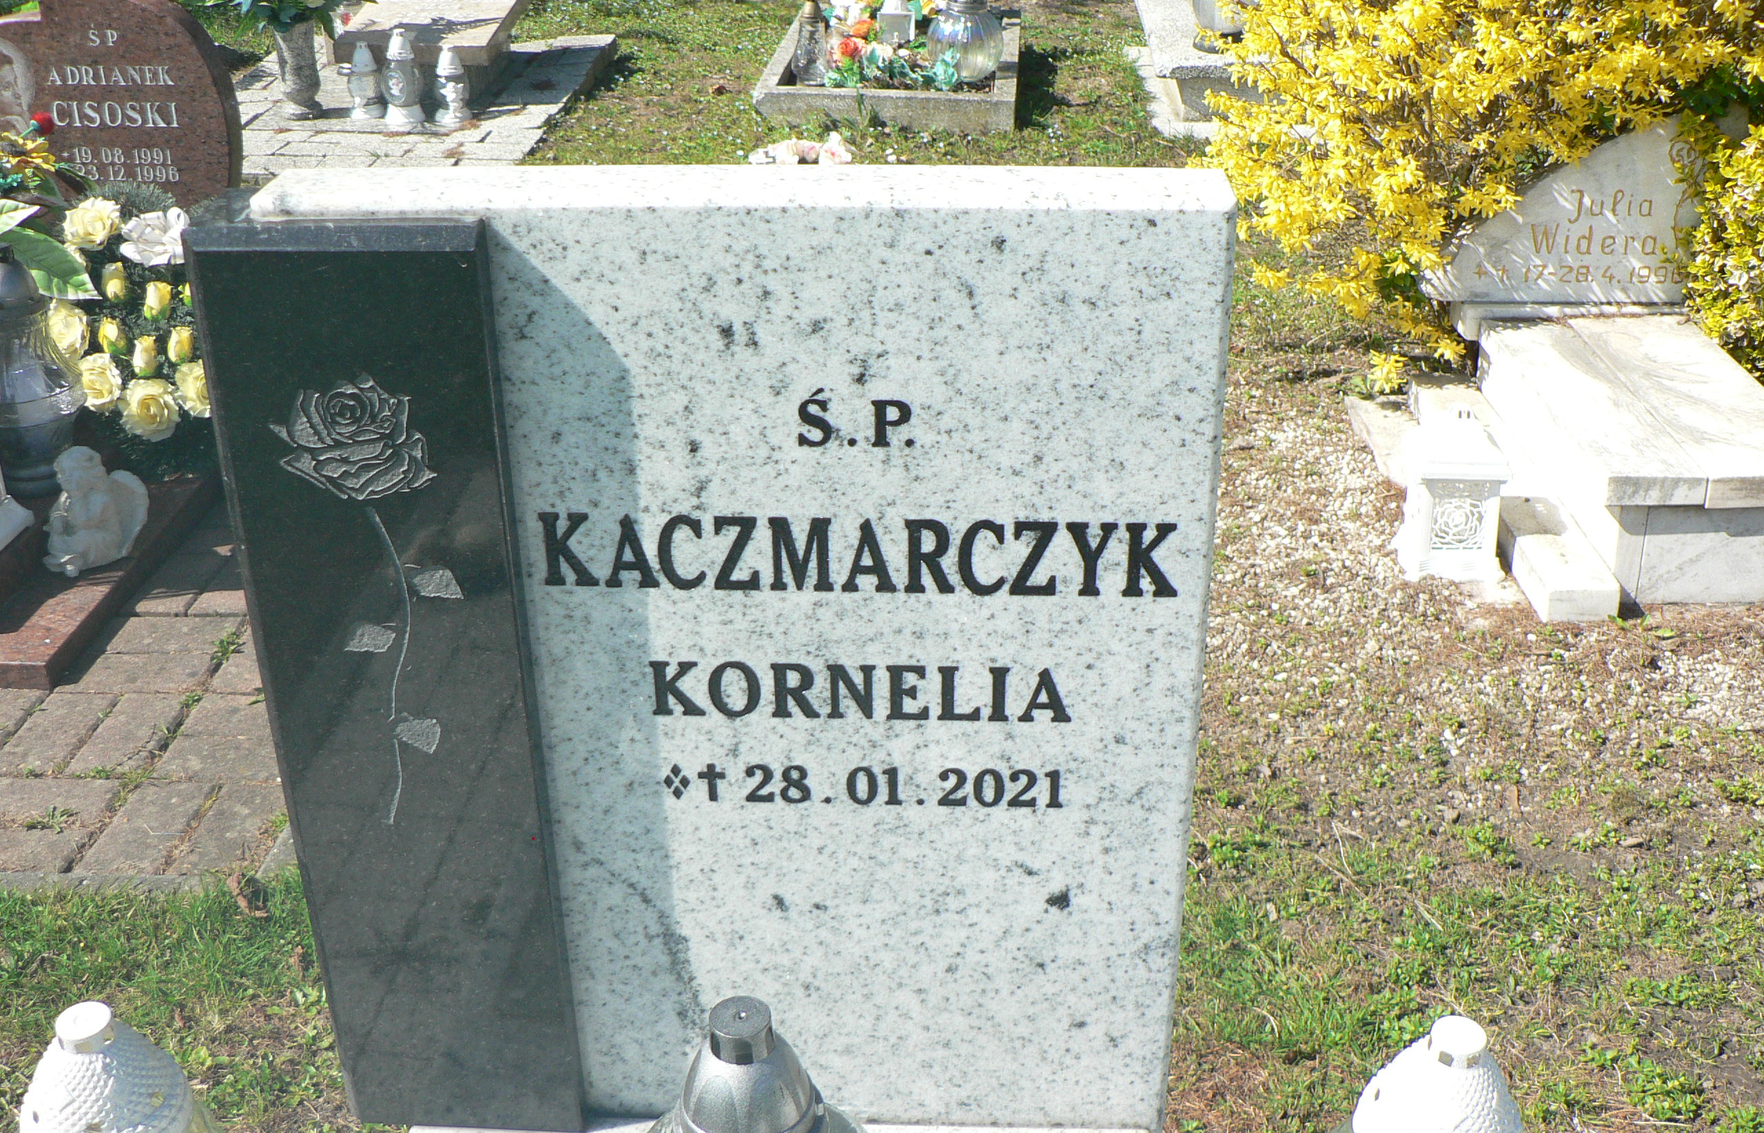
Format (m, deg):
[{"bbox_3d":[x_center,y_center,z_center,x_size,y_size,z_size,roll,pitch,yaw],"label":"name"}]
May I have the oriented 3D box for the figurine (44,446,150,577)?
[{"bbox_3d":[-1.138,-0.091,2.676,0.115,0.165,0.115,22,35,37],"label":"figurine"}]

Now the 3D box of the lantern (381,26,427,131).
[{"bbox_3d":[-1.240,-1.261,4.732,0.108,0.255,0.108,2,27,5],"label":"lantern"}]

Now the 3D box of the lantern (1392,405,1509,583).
[{"bbox_3d":[0.831,-0.116,2.653,0.130,0.248,0.130,-1,27,0],"label":"lantern"}]

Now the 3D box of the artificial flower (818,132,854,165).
[{"bbox_3d":[-0.123,-1.074,4.740,0.093,0.085,0.085,-1,27,0],"label":"artificial flower"}]

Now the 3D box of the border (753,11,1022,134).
[{"bbox_3d":[0.051,-1.485,5.465,0.710,0.100,1.210,2,28,6],"label":"border"}]

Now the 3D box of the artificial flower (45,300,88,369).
[{"bbox_3d":[-1.319,-0.374,2.960,0.090,0.100,0.075,8,29,16],"label":"artificial flower"}]

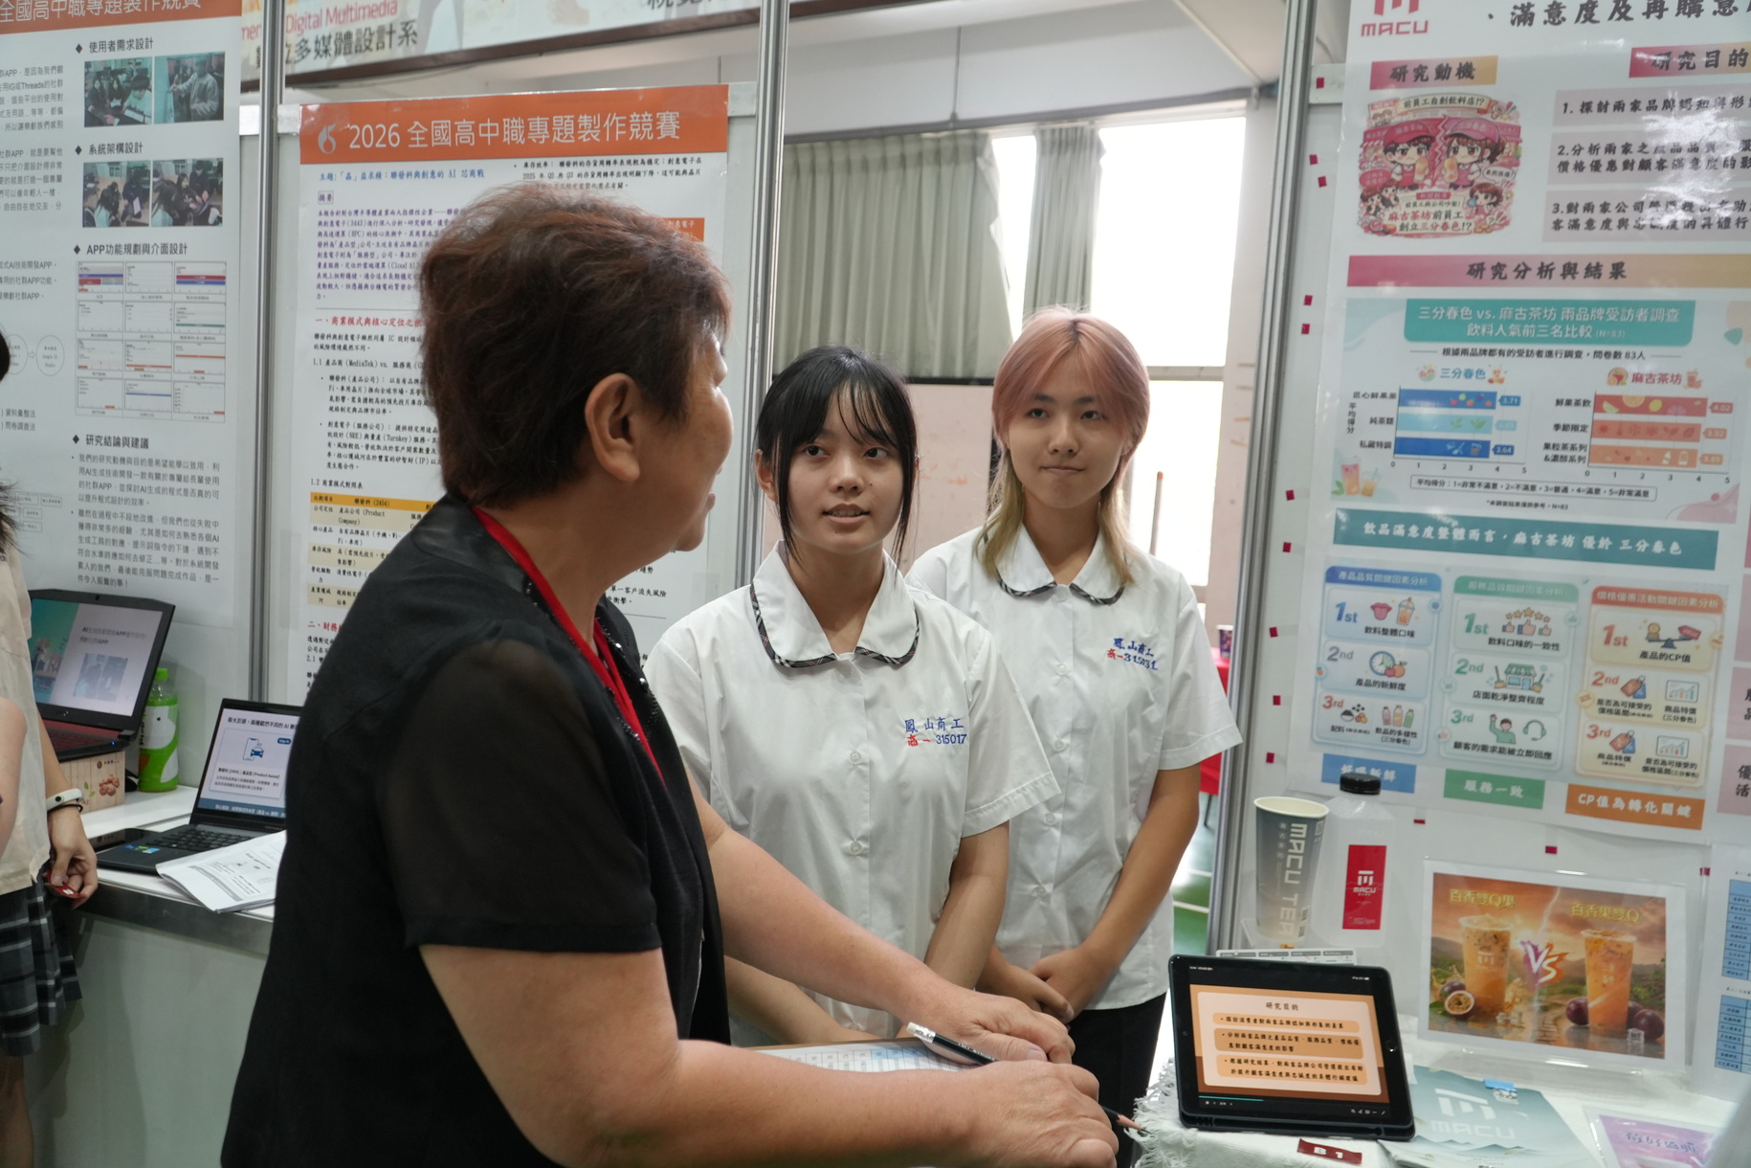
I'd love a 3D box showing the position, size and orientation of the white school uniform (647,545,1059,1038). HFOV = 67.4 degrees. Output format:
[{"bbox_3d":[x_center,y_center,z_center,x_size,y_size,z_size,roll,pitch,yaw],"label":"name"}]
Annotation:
[{"bbox_3d":[-0.033,0.246,1.387,0.440,0.570,0.270,2,5,-11],"label":"white school uniform"}]

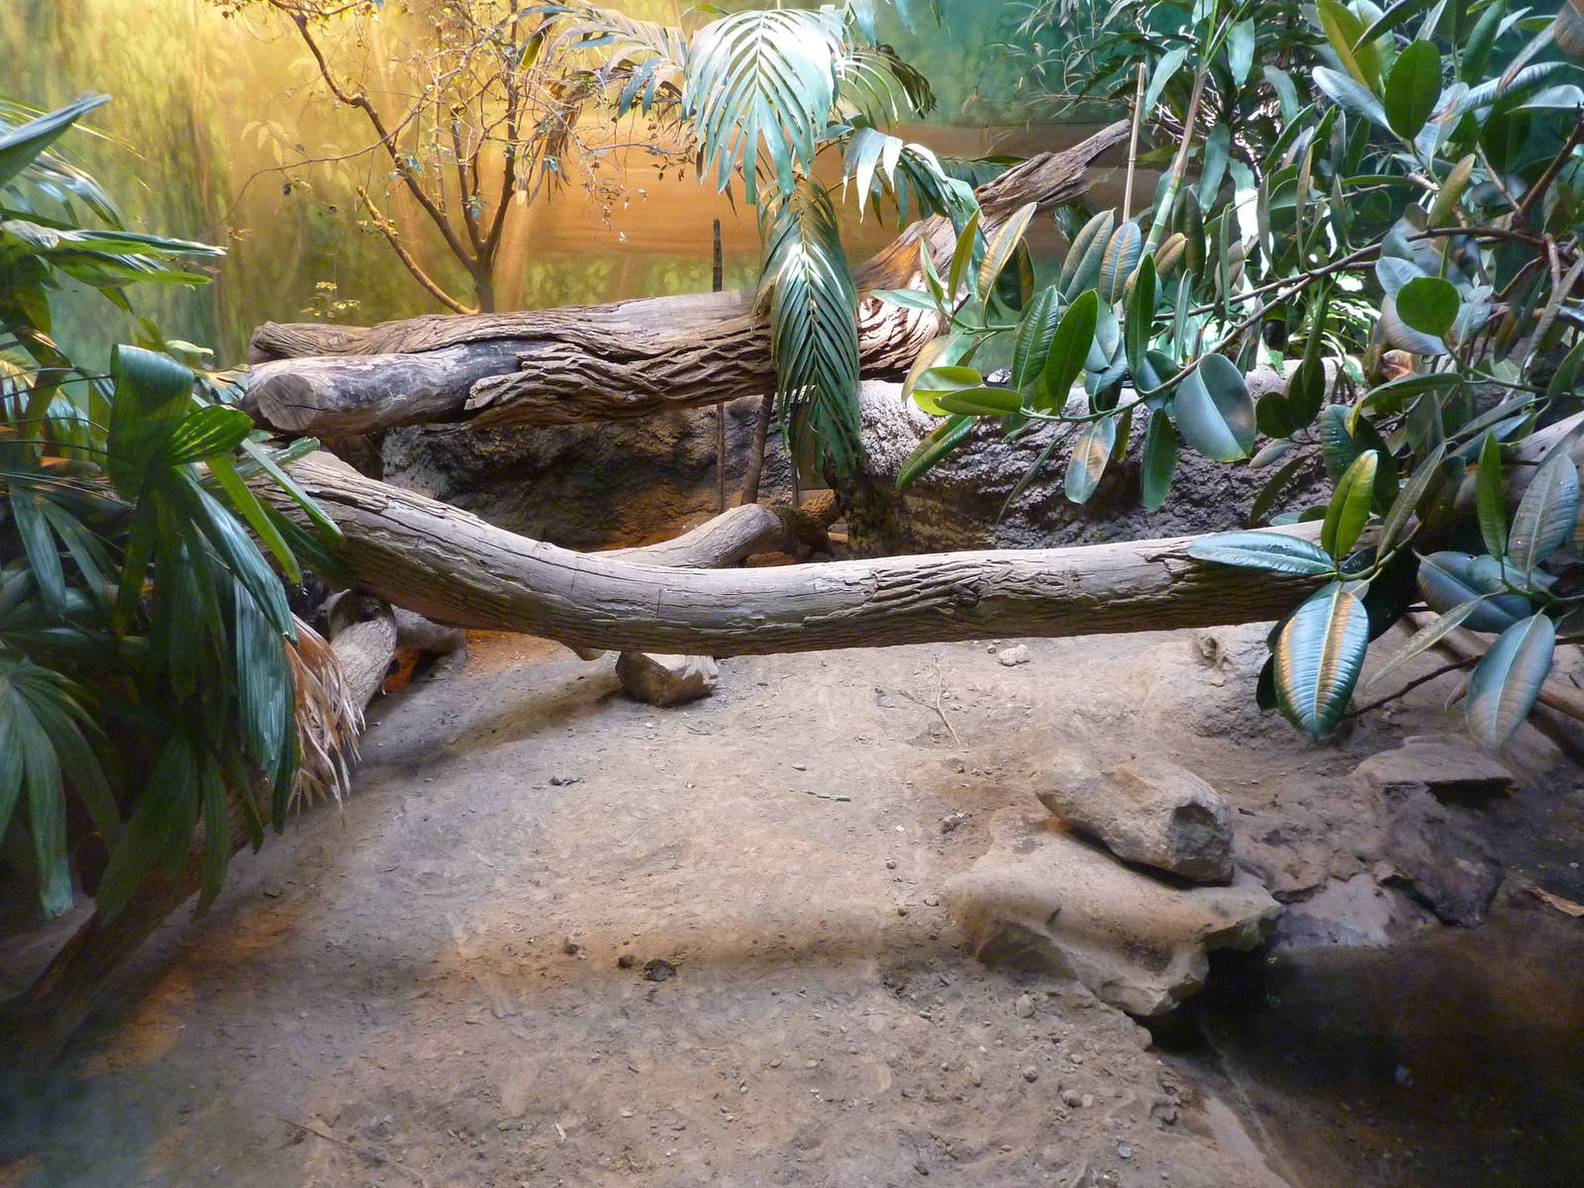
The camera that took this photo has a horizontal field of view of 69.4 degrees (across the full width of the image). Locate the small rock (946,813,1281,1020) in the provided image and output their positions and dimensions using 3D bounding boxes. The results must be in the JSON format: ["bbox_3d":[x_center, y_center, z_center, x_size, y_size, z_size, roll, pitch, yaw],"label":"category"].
[{"bbox_3d":[0.456,0.436,1.666,0.417,0.155,0.359,15,25,35],"label":"small rock"}]

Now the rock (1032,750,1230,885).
[{"bbox_3d":[0.509,0.323,1.707,0.276,0.145,0.184,12,23,30],"label":"rock"}]

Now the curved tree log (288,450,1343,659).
[{"bbox_3d":[0.126,-0.125,2.597,2.347,0.436,0.320,-3,20,-8],"label":"curved tree log"}]

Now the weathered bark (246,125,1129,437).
[{"bbox_3d":[-0.233,-0.951,3.349,2.600,0.776,0.504,-2,20,-6],"label":"weathered bark"}]

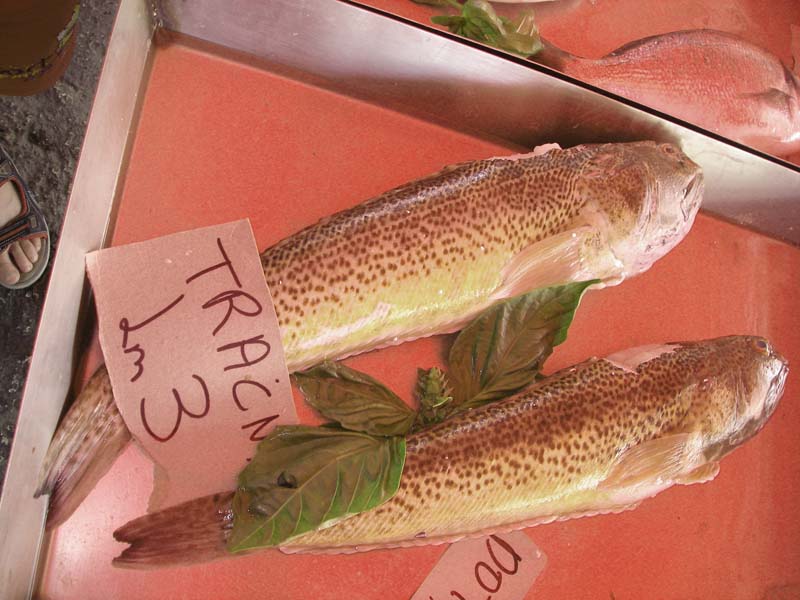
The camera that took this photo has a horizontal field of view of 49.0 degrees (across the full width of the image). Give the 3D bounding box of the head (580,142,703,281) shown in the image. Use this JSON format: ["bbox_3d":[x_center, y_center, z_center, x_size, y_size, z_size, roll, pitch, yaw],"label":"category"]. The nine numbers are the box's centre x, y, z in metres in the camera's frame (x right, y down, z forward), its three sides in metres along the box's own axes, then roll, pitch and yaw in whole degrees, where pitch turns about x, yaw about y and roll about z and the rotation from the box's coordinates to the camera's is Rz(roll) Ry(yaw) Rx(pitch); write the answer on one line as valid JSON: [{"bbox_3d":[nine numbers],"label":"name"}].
[{"bbox_3d":[0.137,-0.056,0.498,0.077,0.055,0.074,-17,84,-14],"label":"head"}]

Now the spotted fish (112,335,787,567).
[{"bbox_3d":[0.046,0.087,0.465,0.372,0.050,0.080,-11,82,-14],"label":"spotted fish"}]

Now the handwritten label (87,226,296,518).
[{"bbox_3d":[-0.097,0.030,0.427,0.079,0.018,0.125,-14,94,-13],"label":"handwritten label"}]

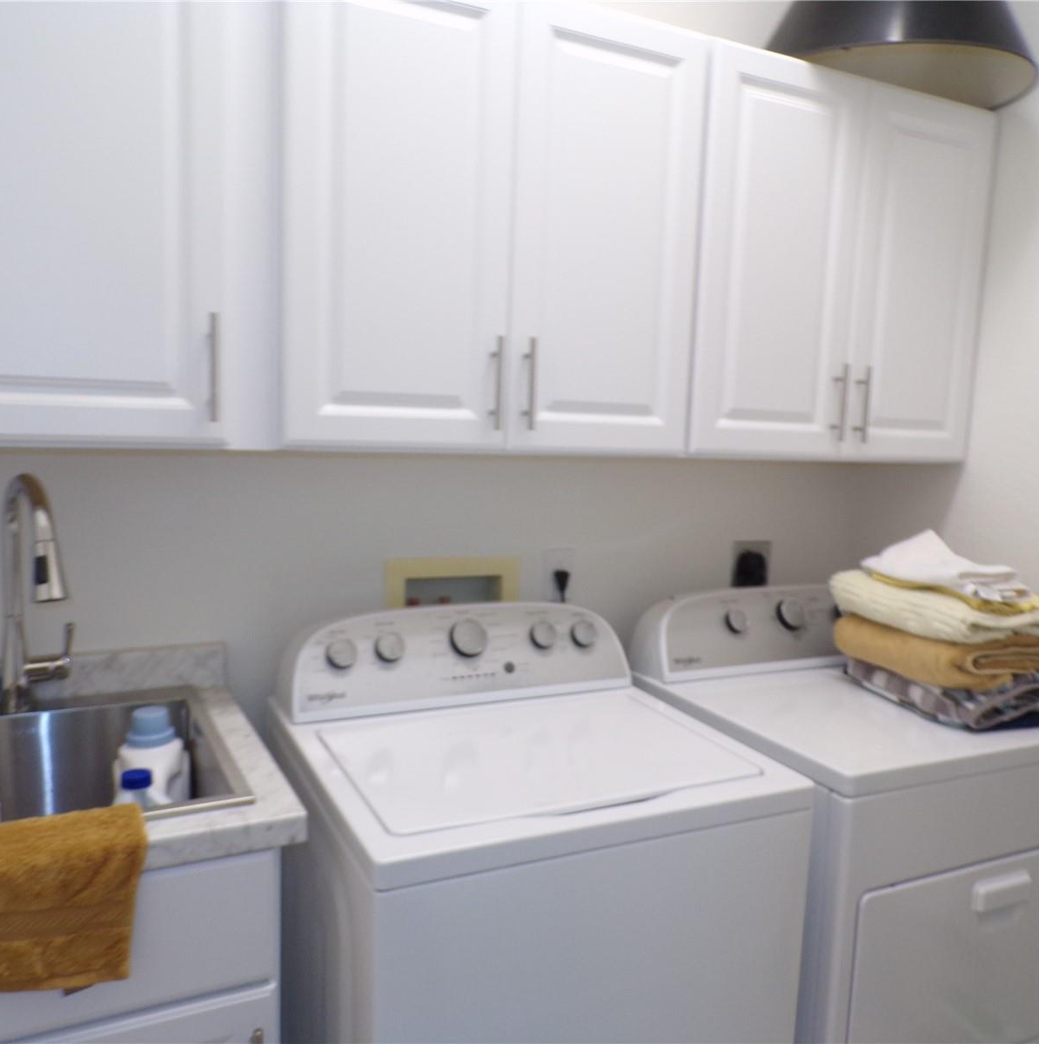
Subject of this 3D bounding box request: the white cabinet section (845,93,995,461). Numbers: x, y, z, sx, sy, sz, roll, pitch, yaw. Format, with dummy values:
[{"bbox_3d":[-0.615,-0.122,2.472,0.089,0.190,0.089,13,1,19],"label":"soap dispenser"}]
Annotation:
[{"bbox_3d":[0.790,-0.532,2.201,0.376,0.765,0.310,-1,7,-25],"label":"white cabinet section"}]

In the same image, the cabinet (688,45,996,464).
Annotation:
[{"bbox_3d":[0.605,-0.523,2.097,0.762,0.757,0.335,-1,7,-26],"label":"cabinet"}]

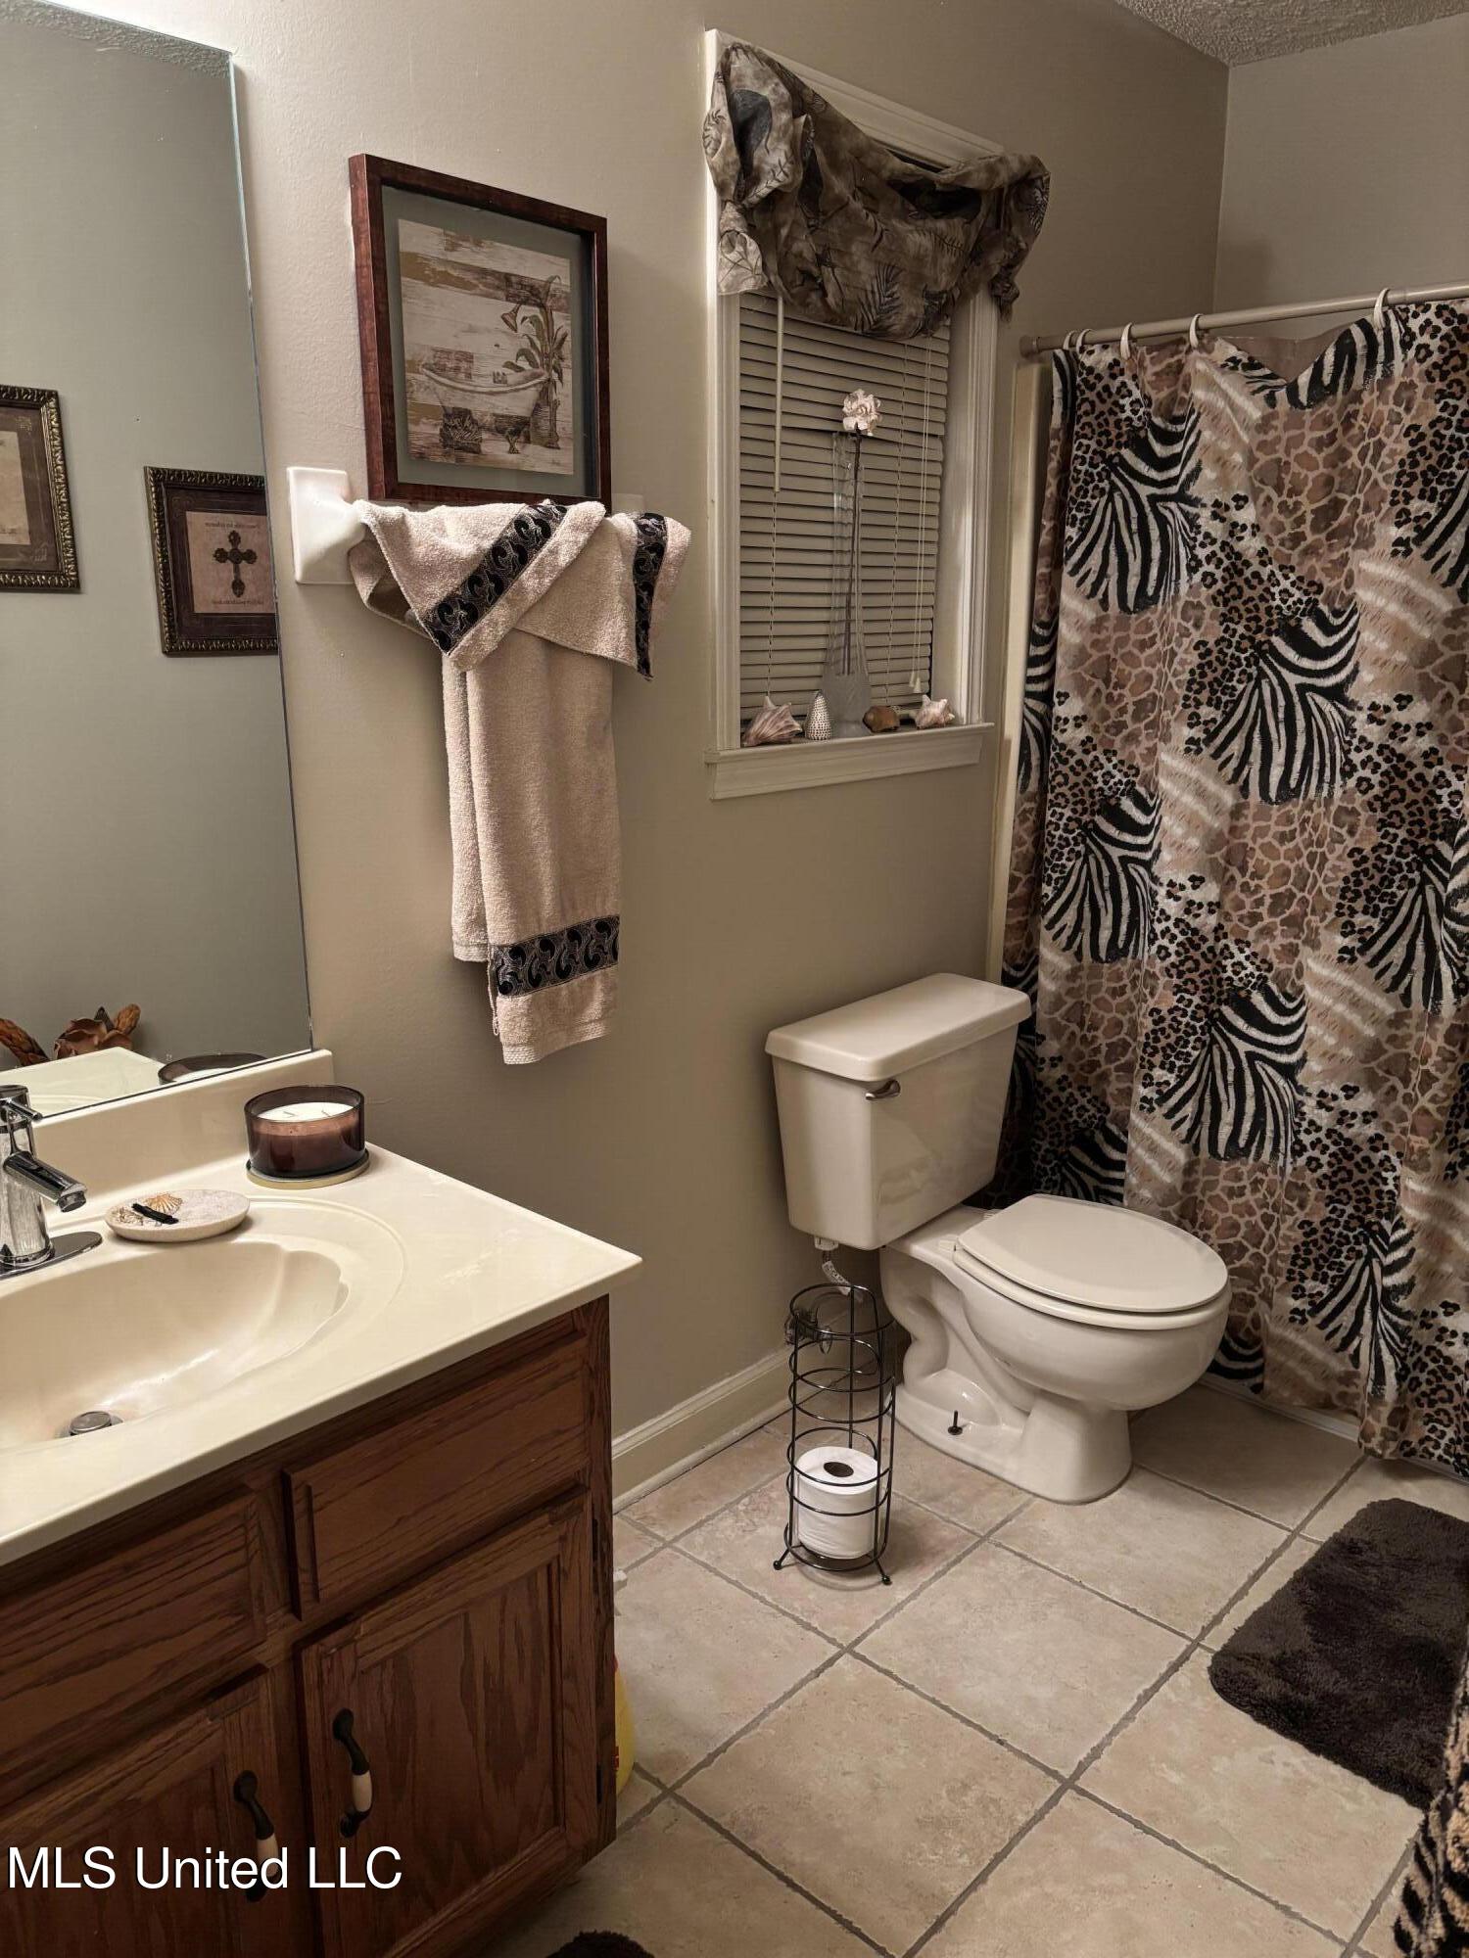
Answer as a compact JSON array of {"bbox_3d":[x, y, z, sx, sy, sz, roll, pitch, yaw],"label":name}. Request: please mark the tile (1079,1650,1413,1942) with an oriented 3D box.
[{"bbox_3d":[0.638,0.963,1.770,0.330,0.010,0.330,13,19,41],"label":"tile"}]

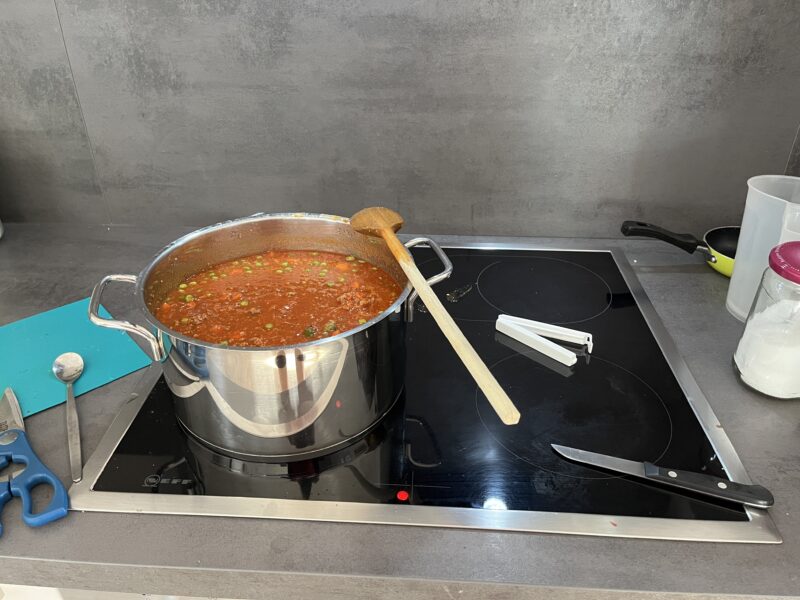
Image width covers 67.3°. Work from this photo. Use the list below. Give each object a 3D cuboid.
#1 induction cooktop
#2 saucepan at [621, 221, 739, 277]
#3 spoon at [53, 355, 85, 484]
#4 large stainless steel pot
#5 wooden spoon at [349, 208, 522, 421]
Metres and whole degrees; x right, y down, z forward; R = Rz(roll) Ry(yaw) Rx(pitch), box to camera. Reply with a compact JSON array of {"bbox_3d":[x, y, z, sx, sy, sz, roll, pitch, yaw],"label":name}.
[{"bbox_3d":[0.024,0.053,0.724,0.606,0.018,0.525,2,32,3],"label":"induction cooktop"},{"bbox_3d":[0.437,-0.076,0.858,0.253,0.066,0.126,2,32,3],"label":"saucepan"},{"bbox_3d":[-0.330,0.109,0.604,0.033,0.018,0.199,-15,37,-22],"label":"spoon"},{"bbox_3d":[-0.119,0.025,0.634,0.347,0.131,0.271,-9,33,-13],"label":"large stainless steel pot"},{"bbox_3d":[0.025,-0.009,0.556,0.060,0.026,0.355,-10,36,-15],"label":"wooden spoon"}]

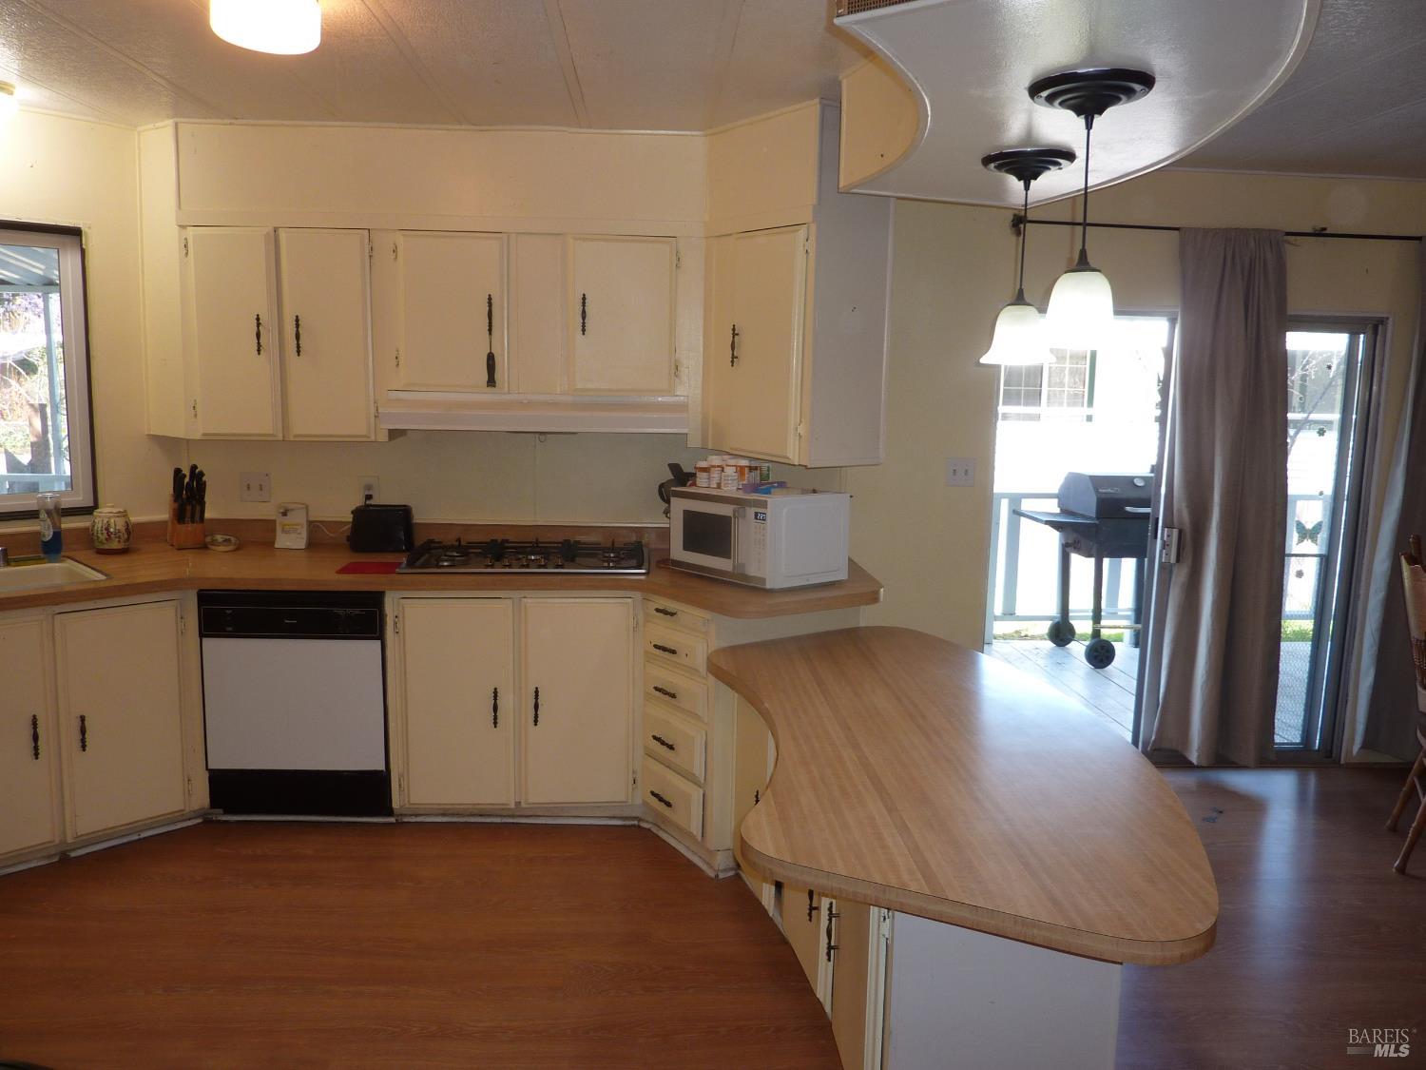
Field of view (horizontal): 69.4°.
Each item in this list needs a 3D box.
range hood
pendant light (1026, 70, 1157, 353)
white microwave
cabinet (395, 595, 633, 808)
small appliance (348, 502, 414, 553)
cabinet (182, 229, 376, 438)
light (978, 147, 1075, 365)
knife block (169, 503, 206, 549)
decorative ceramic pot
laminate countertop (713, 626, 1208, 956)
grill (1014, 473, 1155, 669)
[{"bbox_3d":[-0.652,-0.471,3.922,1.112,0.142,0.420,1,9,-2],"label":"range hood"},{"bbox_3d":[0.760,-0.632,2.103,0.240,0.530,0.240,1,9,-2],"label":"pendant light"},{"bbox_3d":[0.154,-0.011,3.703,0.395,0.302,0.500,-7,12,-42],"label":"white microwave"},{"bbox_3d":[-0.711,0.563,3.959,0.868,0.816,0.600,1,9,-2],"label":"cabinet"},{"bbox_3d":[-1.313,-0.032,4.117,0.250,0.185,0.165,1,9,-2],"label":"small appliance"},{"bbox_3d":[-1.575,-0.751,3.901,0.689,0.765,0.320,1,9,-2],"label":"cabinet"},{"bbox_3d":[0.833,-0.726,2.755,0.240,0.535,0.240,1,9,-2],"label":"light"},{"bbox_3d":[-2.093,-0.043,4.092,0.115,0.180,0.130,-4,10,-31],"label":"knife block"},{"bbox_3d":[-2.340,-0.033,3.995,0.160,0.185,0.160,1,9,-2],"label":"decorative ceramic pot"},{"bbox_3d":[0.502,0.502,2.634,0.970,0.042,2.050,1,9,-2],"label":"laminate countertop"},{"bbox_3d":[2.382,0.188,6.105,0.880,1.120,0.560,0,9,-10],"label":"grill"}]

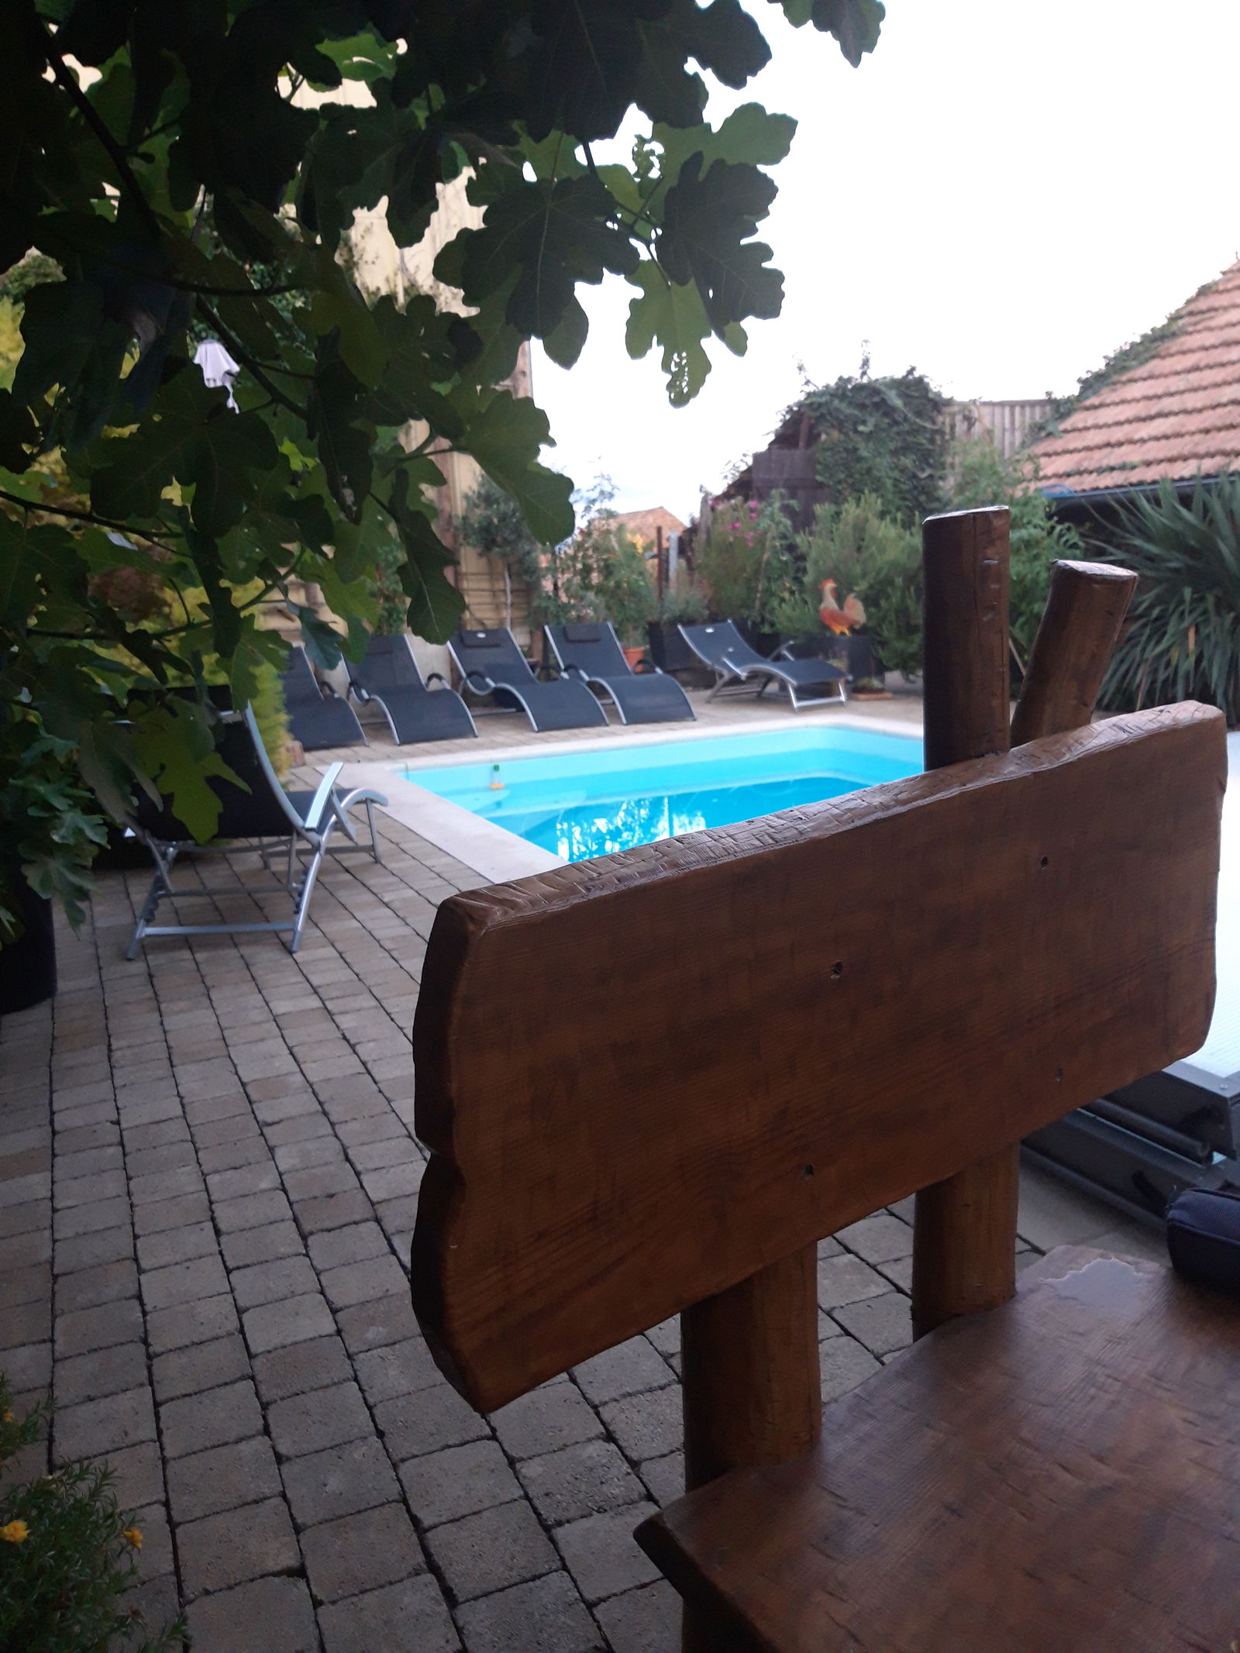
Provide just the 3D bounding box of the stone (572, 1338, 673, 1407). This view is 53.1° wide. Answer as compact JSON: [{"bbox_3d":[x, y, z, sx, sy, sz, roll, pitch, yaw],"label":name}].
[{"bbox_3d":[0.002,0.836,1.860,0.135,0.050,0.130,-6,12,-23],"label":"stone"}]

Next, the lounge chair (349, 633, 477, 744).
[{"bbox_3d":[-1.826,-1.193,10.401,0.650,0.820,1.600,-8,13,-28],"label":"lounge chair"}]

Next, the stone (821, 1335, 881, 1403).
[{"bbox_3d":[0.329,0.867,1.927,0.140,0.060,0.133,-7,12,-23],"label":"stone"}]

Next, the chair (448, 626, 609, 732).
[{"bbox_3d":[-0.803,-1.254,10.391,0.640,0.732,1.708,-9,13,-29],"label":"chair"}]

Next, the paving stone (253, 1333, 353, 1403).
[{"bbox_3d":[-0.500,0.886,1.973,0.136,0.055,0.128,-7,13,-21],"label":"paving stone"}]

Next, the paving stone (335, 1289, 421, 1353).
[{"bbox_3d":[-0.390,0.858,2.089,0.140,0.055,0.130,-7,13,-21],"label":"paving stone"}]

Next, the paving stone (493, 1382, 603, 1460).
[{"bbox_3d":[-0.104,0.860,1.752,0.135,0.050,0.132,-6,12,-23],"label":"paving stone"}]

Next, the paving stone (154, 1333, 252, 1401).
[{"bbox_3d":[-0.635,0.848,1.895,0.135,0.050,0.125,-6,12,-23],"label":"paving stone"}]

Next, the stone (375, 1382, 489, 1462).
[{"bbox_3d":[-0.272,0.905,1.838,0.141,0.060,0.139,-7,12,-23],"label":"stone"}]

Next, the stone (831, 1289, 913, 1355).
[{"bbox_3d":[0.424,0.805,1.957,0.135,0.050,0.124,-6,12,-23],"label":"stone"}]

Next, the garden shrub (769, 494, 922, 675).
[{"bbox_3d":[2.383,-2.546,13.053,1.500,1.874,1.300,-6,12,-23],"label":"garden shrub"}]

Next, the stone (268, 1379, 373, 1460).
[{"bbox_3d":[-0.443,0.909,1.851,0.134,0.055,0.132,-7,13,-21],"label":"stone"}]

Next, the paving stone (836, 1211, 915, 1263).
[{"bbox_3d":[0.483,0.789,2.296,0.140,0.060,0.141,-7,12,-23],"label":"paving stone"}]

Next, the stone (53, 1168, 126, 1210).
[{"bbox_3d":[-1.102,0.783,2.595,0.136,0.055,0.134,-7,13,-21],"label":"stone"}]

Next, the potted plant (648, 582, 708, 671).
[{"bbox_3d":[0.653,-2.266,14.100,0.660,0.960,0.620,-7,12,-23],"label":"potted plant"}]

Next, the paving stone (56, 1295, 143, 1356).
[{"bbox_3d":[-0.878,0.875,2.103,0.138,0.060,0.138,-7,12,-23],"label":"paving stone"}]

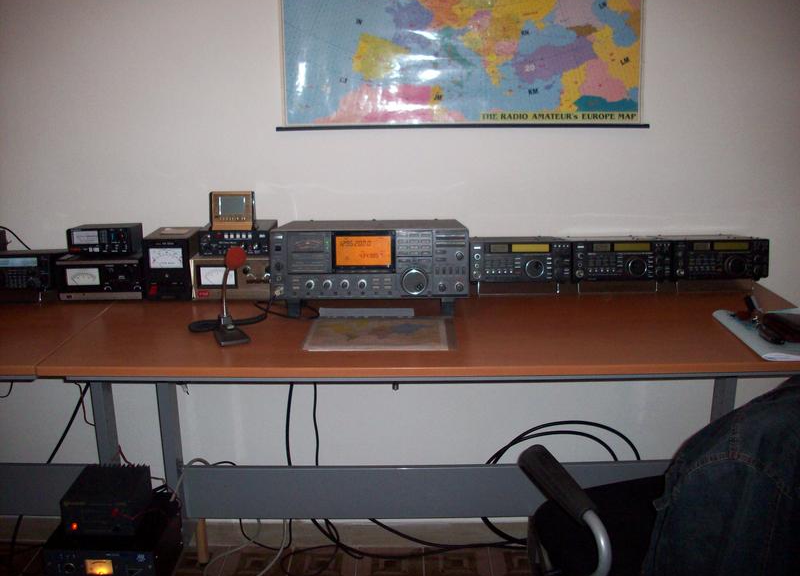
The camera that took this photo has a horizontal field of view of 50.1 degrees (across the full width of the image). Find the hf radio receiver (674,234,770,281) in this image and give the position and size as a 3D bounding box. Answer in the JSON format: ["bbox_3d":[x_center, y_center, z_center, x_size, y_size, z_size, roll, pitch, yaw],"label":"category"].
[{"bbox_3d":[0.762,-0.081,2.142,0.241,0.100,0.250,-1,7,1],"label":"hf radio receiver"}]

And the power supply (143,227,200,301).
[{"bbox_3d":[-0.542,-0.063,2.080,0.112,0.150,0.175,-1,14,1],"label":"power supply"}]

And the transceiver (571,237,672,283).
[{"bbox_3d":[0.530,-0.078,2.145,0.241,0.100,0.250,-1,7,1],"label":"transceiver"}]

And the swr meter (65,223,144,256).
[{"bbox_3d":[-0.736,-0.122,2.145,0.155,0.064,0.103,0,13,0],"label":"swr meter"}]

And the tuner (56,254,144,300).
[{"bbox_3d":[-0.710,-0.044,2.125,0.214,0.098,0.230,-1,14,1],"label":"tuner"}]

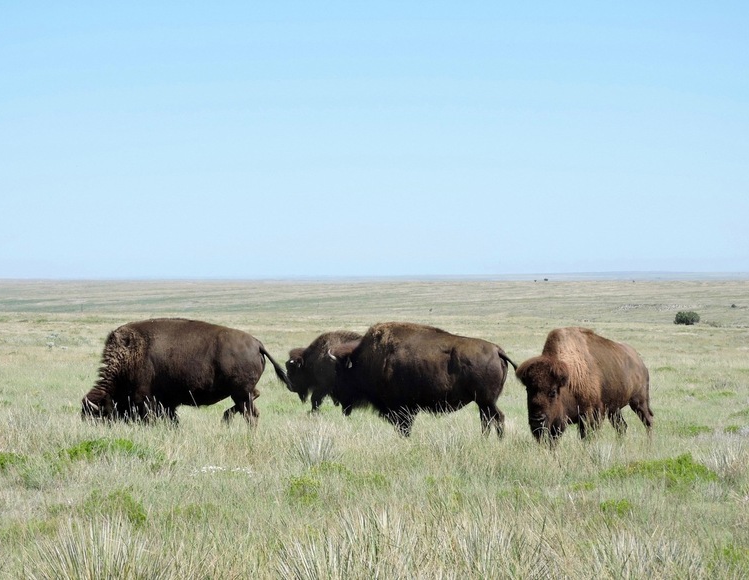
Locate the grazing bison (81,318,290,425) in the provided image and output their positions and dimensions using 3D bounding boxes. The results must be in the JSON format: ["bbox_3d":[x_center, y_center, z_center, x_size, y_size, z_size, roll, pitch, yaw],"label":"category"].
[{"bbox_3d":[-2.674,1.210,39.500,2.900,1.600,0.900,0,0,5],"label":"grazing bison"}]

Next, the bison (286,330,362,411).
[{"bbox_3d":[-0.290,1.314,44.200,2.300,1.370,0.750,0,0,-19],"label":"bison"}]

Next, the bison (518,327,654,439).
[{"bbox_3d":[2.861,1.276,37.500,0.870,1.570,2.450,0,0,34],"label":"bison"}]

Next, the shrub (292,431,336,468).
[{"bbox_3d":[-0.688,1.828,32.000,0.500,0.440,0.500,0,0,0],"label":"shrub"}]

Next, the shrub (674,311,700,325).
[{"bbox_3d":[16.817,1.504,150.000,1.400,0.760,1.300,0,0,0],"label":"shrub"}]

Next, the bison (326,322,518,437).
[{"bbox_3d":[0.653,1.232,38.000,2.600,1.580,0.900,0,0,6],"label":"bison"}]

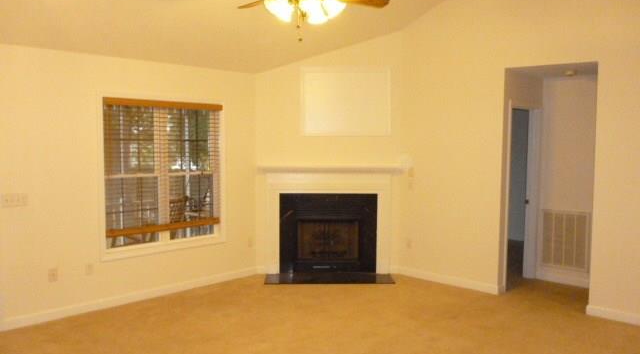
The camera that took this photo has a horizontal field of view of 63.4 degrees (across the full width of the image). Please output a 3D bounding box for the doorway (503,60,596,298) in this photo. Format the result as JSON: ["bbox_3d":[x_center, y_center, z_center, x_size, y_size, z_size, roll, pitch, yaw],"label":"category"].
[{"bbox_3d":[2.305,0.100,5.259,0.130,2.418,0.903,-4,6,-44],"label":"doorway"}]

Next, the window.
[{"bbox_3d":[-1.649,-0.053,5.570,1.351,1.488,0.100,-4,6,-44],"label":"window"}]

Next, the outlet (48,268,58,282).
[{"bbox_3d":[-2.459,0.910,4.780,0.073,0.118,0.010,-4,6,-44],"label":"outlet"}]

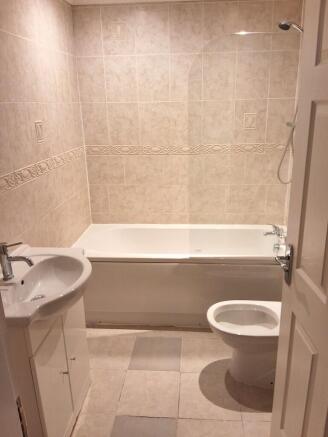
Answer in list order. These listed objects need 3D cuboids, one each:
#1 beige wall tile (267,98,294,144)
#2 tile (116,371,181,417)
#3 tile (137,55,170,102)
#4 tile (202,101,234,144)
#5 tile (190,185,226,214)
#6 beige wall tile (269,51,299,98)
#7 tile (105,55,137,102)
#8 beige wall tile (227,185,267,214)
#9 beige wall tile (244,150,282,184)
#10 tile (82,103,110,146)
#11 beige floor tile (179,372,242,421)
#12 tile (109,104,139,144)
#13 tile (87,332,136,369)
[{"bbox_3d":[0.914,-0.762,2.778,0.208,0.340,0.012,0,17,4],"label":"beige wall tile"},{"bbox_3d":[-0.074,1.000,2.024,0.327,0.012,0.347,0,17,4],"label":"tile"},{"bbox_3d":[-0.080,-1.075,2.727,0.250,0.334,0.012,0,18,6],"label":"tile"},{"bbox_3d":[0.433,-0.763,2.814,0.253,0.340,0.012,0,17,4],"label":"tile"},{"bbox_3d":[0.356,-0.161,2.977,0.332,0.254,0.012,0,18,6],"label":"tile"},{"bbox_3d":[0.906,-1.083,2.663,0.209,0.340,0.012,0,19,5],"label":"beige wall tile"},{"bbox_3d":[-0.328,-1.076,2.751,0.250,0.334,0.012,0,18,6],"label":"tile"},{"bbox_3d":[0.686,-0.159,2.945,0.332,0.254,0.012,0,18,6],"label":"beige wall tile"},{"bbox_3d":[0.823,-0.400,2.854,0.332,0.254,0.012,0,18,6],"label":"beige wall tile"},{"bbox_3d":[-0.555,-0.764,2.890,0.214,0.340,0.012,0,17,4],"label":"tile"},{"bbox_3d":[0.261,1.026,2.052,0.337,0.012,0.337,0,19,5],"label":"beige floor tile"},{"bbox_3d":[-0.320,-0.758,2.852,0.250,0.334,0.012,0,18,6],"label":"tile"},{"bbox_3d":[-0.378,0.904,2.378,0.325,0.012,0.332,0,18,5],"label":"tile"}]

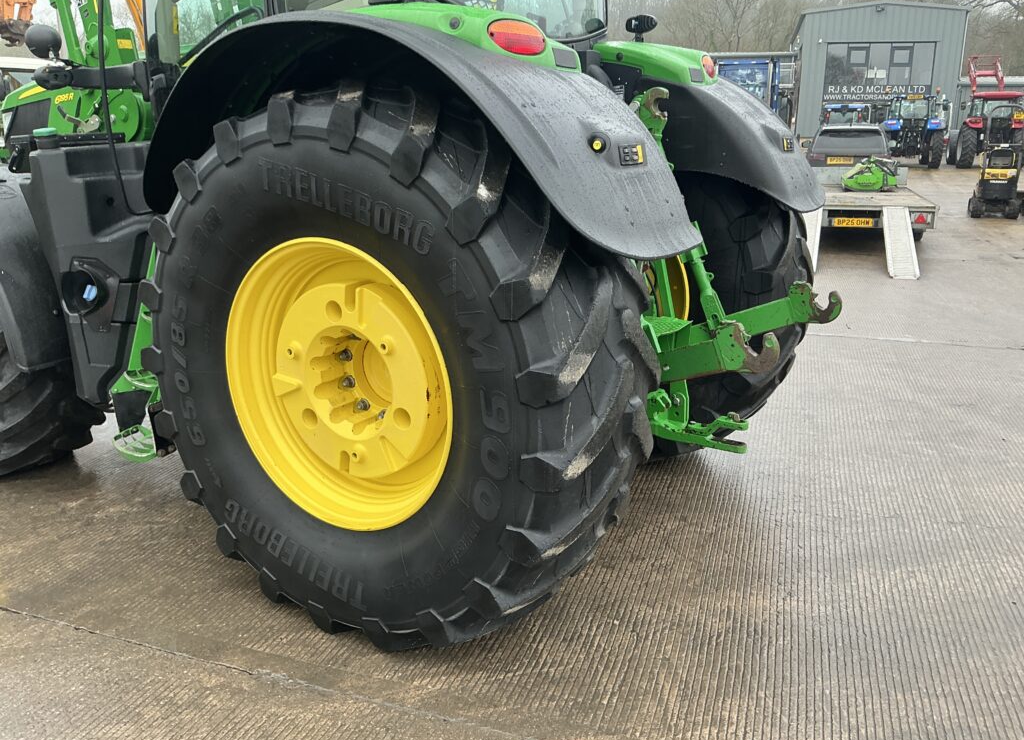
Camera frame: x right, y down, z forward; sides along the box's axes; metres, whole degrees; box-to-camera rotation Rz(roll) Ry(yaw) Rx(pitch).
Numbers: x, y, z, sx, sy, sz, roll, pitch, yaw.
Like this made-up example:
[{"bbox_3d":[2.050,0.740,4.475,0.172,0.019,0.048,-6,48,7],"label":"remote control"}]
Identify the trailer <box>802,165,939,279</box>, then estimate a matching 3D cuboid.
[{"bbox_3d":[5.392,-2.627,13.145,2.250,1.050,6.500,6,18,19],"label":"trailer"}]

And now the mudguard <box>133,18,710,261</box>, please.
[{"bbox_3d":[-0.368,-0.813,2.780,1.980,0.740,0.620,9,18,29],"label":"mudguard"}]

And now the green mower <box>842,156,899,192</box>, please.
[{"bbox_3d":[6.520,-3.591,15.098,0.880,0.570,1.200,4,17,18],"label":"green mower"}]

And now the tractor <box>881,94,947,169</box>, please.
[{"bbox_3d":[15.064,-8.937,31.320,2.150,2.580,4.200,5,15,18],"label":"tractor"}]

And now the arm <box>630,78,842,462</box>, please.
[{"bbox_3d":[0.764,-0.408,3.437,1.040,1.460,1.100,9,18,29],"label":"arm"}]

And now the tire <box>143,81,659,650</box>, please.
[{"bbox_3d":[-0.462,-0.021,3.067,2.060,2.020,0.670,9,18,29],"label":"tire"}]

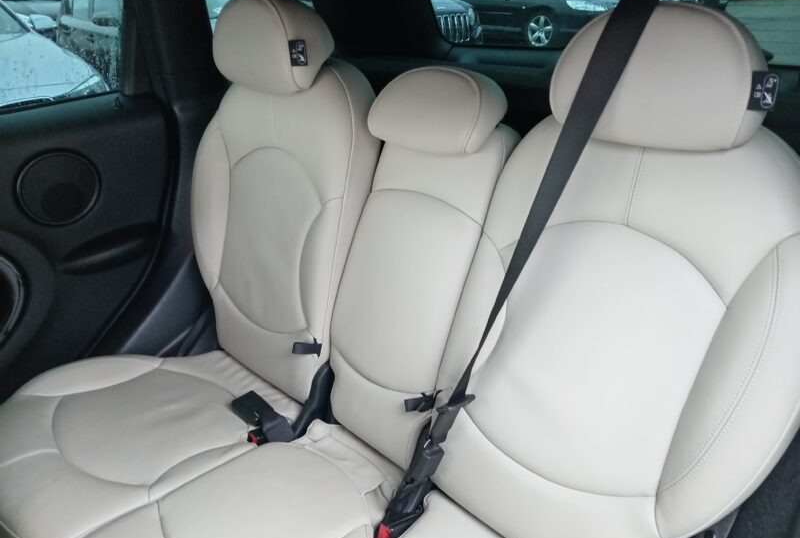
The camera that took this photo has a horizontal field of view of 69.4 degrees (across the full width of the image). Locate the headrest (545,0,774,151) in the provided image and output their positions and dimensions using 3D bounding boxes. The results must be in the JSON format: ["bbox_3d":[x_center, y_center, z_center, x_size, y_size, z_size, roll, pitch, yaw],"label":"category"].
[{"bbox_3d":[0.307,-0.234,0.702,0.250,0.170,0.140,19,27,34],"label":"headrest"}]

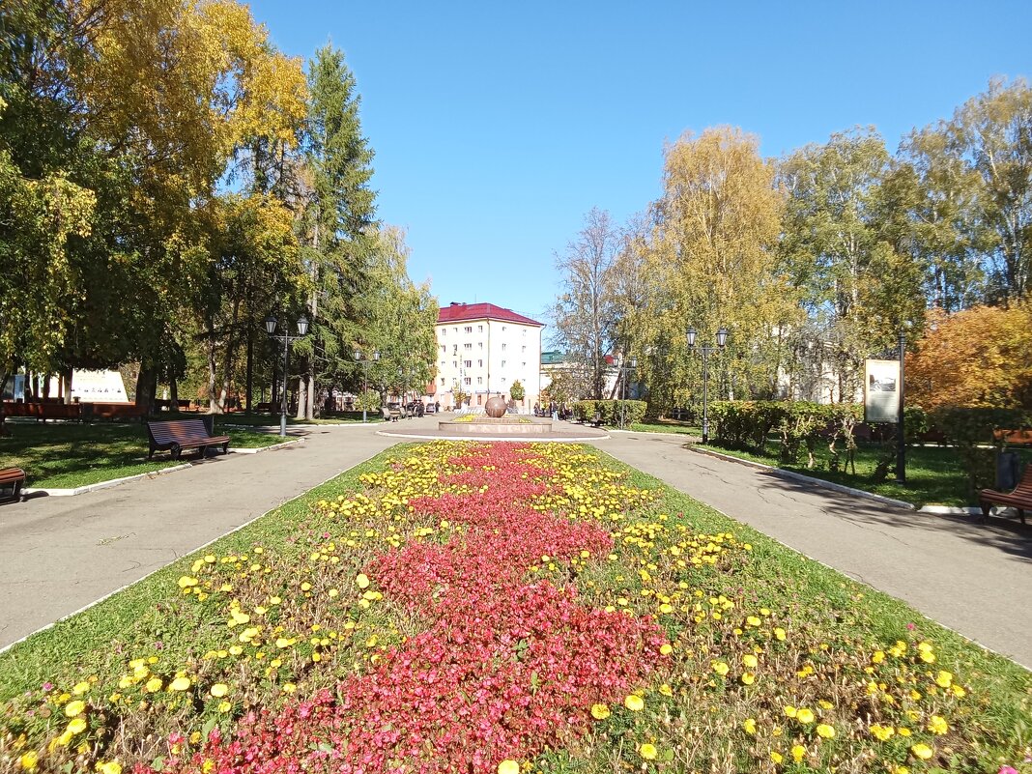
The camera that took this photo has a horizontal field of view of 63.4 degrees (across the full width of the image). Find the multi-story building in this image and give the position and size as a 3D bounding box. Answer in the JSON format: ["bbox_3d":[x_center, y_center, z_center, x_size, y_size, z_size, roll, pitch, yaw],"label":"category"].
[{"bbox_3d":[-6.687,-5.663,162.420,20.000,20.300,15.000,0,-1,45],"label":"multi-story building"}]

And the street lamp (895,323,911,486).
[{"bbox_3d":[7.242,0.336,15.700,0.220,3.000,0.220,1,-1,-1],"label":"street lamp"}]

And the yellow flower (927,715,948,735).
[{"bbox_3d":[1.733,1.390,3.430,0.078,0.050,0.075,1,-1,-1],"label":"yellow flower"}]

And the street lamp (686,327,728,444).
[{"bbox_3d":[6.727,-0.085,29.500,1.480,4.250,0.420,1,-1,9],"label":"street lamp"}]

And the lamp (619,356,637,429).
[{"bbox_3d":[6.353,0.397,49.000,1.450,4.250,0.420,1,-1,-1],"label":"lamp"}]

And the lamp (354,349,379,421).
[{"bbox_3d":[-8.780,-0.057,49.000,1.450,4.250,0.420,1,-1,-1],"label":"lamp"}]

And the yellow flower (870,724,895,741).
[{"bbox_3d":[1.472,1.384,3.350,0.095,0.050,0.075,1,-1,-1],"label":"yellow flower"}]

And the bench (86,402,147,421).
[{"bbox_3d":[-17.169,1.092,36.000,2.500,0.820,0.700,1,-1,-1],"label":"bench"}]

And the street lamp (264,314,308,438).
[{"bbox_3d":[-8.089,-0.407,29.300,1.500,4.250,0.420,1,-1,-1],"label":"street lamp"}]

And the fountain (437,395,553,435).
[{"bbox_3d":[-0.888,1.182,36.200,4.900,1.500,4.900,1,-1,-1],"label":"fountain"}]

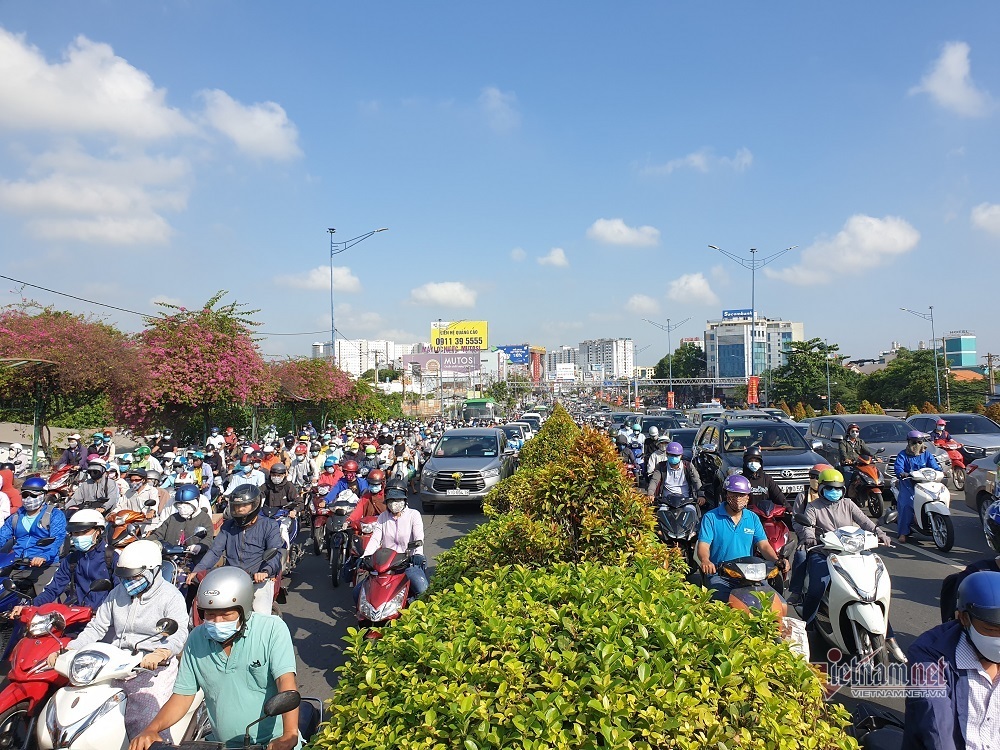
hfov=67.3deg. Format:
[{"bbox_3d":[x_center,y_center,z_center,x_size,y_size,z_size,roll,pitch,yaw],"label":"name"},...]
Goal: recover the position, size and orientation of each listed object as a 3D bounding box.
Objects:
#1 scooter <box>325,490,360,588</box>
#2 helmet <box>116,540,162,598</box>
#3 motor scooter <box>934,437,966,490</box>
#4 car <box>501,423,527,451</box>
[{"bbox_3d":[-1.999,2.139,10.068,0.700,1.140,1.880,-1,-2,3],"label":"scooter"},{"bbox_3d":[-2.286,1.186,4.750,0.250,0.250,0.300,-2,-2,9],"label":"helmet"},{"bbox_3d":[10.651,2.158,17.968,0.700,1.140,1.850,-1,-2,7],"label":"motor scooter"},{"bbox_3d":[0.330,2.816,30.300,1.760,1.500,4.450,-1,-2,5],"label":"car"}]

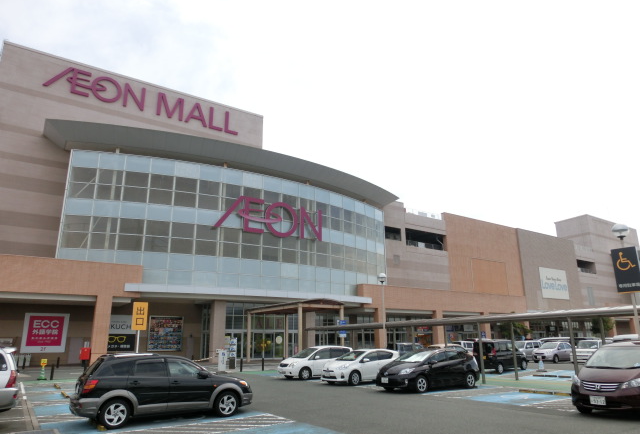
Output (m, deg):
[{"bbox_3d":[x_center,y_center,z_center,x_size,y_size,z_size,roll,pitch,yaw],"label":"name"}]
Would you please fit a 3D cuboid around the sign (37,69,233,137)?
[{"bbox_3d":[-16.051,-11.054,42.594,17.670,2.450,0.350,9,-19,-33],"label":"sign"}]

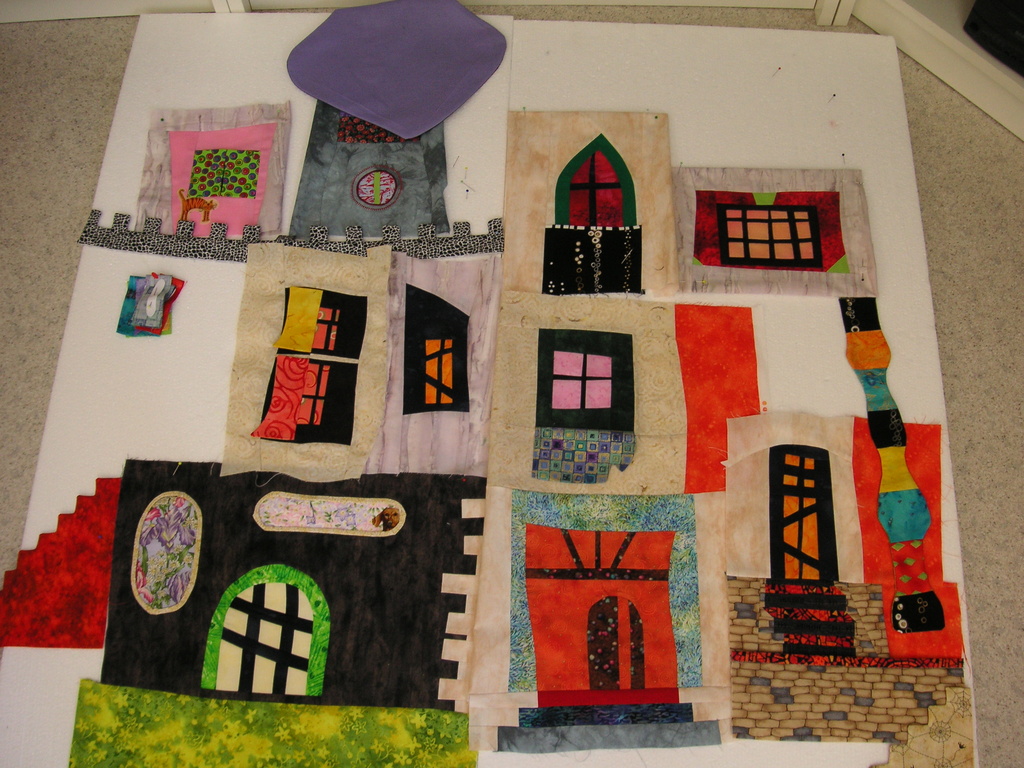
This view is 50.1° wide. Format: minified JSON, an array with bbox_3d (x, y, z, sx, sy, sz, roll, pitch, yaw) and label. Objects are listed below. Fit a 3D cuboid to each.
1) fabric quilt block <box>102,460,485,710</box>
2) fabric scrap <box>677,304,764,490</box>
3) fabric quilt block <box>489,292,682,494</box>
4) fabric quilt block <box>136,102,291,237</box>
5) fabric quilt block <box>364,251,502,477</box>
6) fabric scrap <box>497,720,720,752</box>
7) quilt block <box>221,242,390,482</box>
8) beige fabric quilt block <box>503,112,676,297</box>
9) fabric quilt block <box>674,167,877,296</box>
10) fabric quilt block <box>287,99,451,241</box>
[{"bbox_3d":[-0.276,0.242,1.361,0.465,0.006,0.293,3,68,2],"label":"fabric quilt block"},{"bbox_3d":[0.276,0.015,1.446,0.107,0.006,0.268,1,68,1],"label":"fabric scrap"},{"bbox_3d":[0.106,0.010,1.451,0.253,0.006,0.281,3,68,2],"label":"fabric quilt block"},{"bbox_3d":[-0.433,-0.313,1.592,0.207,0.006,0.227,-2,68,0],"label":"fabric quilt block"},{"bbox_3d":[-0.102,-0.035,1.472,0.160,0.006,0.327,2,68,2],"label":"fabric quilt block"},{"bbox_3d":[0.114,0.413,1.285,0.260,0.006,0.031,-1,68,0],"label":"fabric scrap"},{"bbox_3d":[-0.275,-0.036,1.476,0.199,0.006,0.343,1,68,1],"label":"quilt block"},{"bbox_3d":[0.119,-0.280,1.673,0.258,0.010,0.324,2,67,1],"label":"beige fabric quilt block"},{"bbox_3d":[0.367,-0.218,1.540,0.270,0.006,0.204,1,68,1],"label":"fabric quilt block"},{"bbox_3d":[-0.199,-0.323,1.592,0.225,0.006,0.246,1,68,1],"label":"fabric quilt block"}]

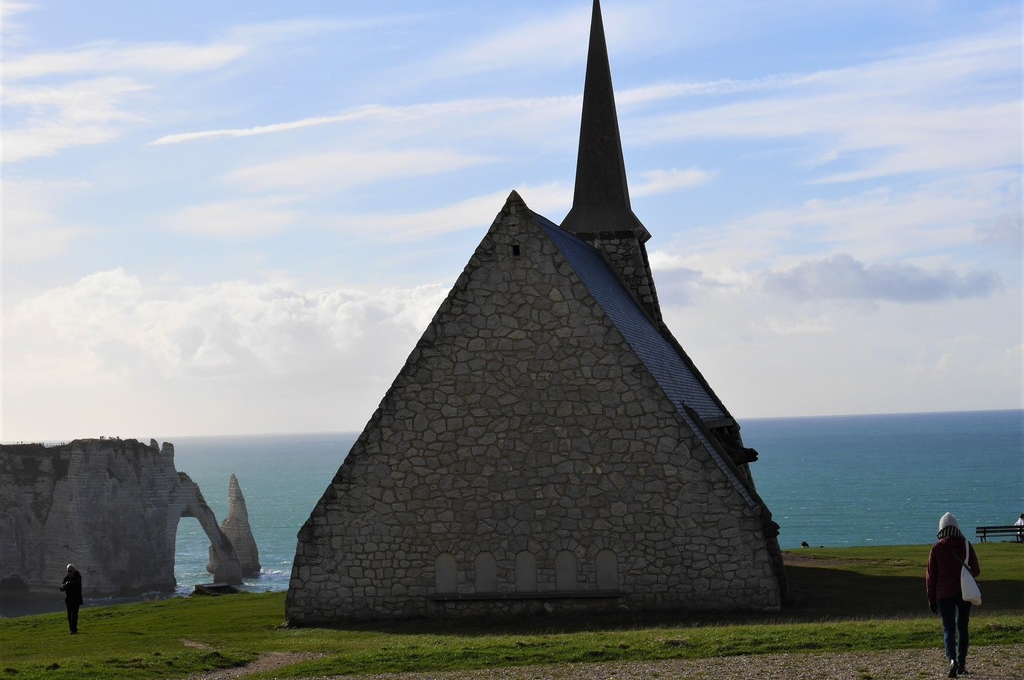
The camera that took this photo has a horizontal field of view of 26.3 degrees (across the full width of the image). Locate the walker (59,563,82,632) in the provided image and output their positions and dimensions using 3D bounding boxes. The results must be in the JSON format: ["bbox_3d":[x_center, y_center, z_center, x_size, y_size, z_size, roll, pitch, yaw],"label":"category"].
[{"bbox_3d":[-10.965,6.453,54.489,0.500,1.730,0.500,-1,-2,-24],"label":"walker"}]

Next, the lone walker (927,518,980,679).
[{"bbox_3d":[4.550,2.618,22.561,0.540,1.680,0.420,-2,-2,2],"label":"lone walker"}]

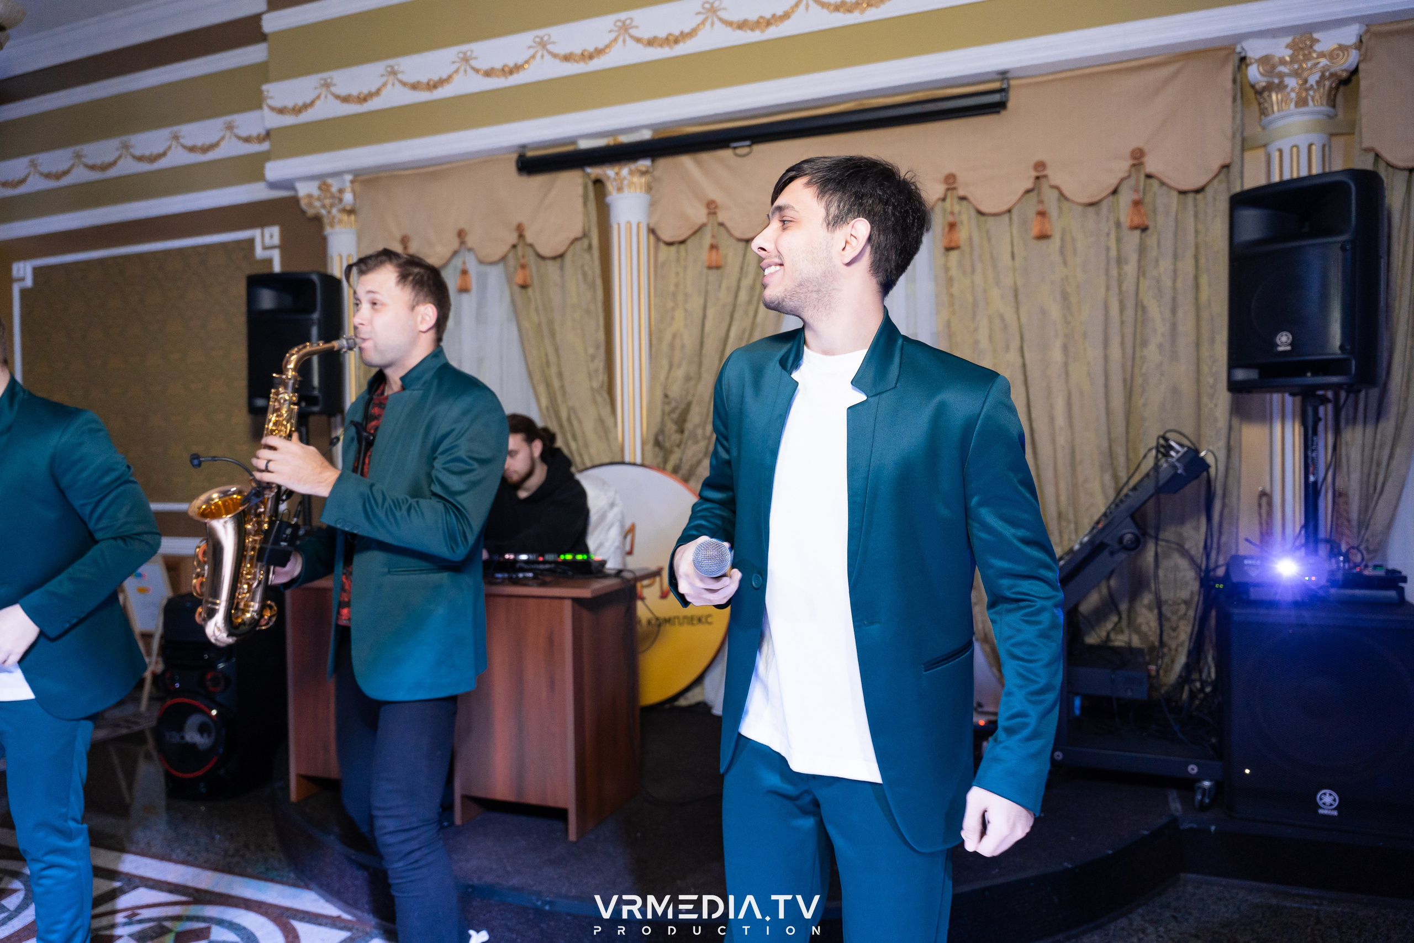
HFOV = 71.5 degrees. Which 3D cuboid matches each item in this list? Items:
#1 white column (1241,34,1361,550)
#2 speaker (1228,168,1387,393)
[{"bbox_3d":[2.192,-0.276,3.616,0.380,2.650,0.340,-1,1,22],"label":"white column"},{"bbox_3d":[1.975,-0.594,3.215,0.350,0.650,0.380,-2,2,-44],"label":"speaker"}]

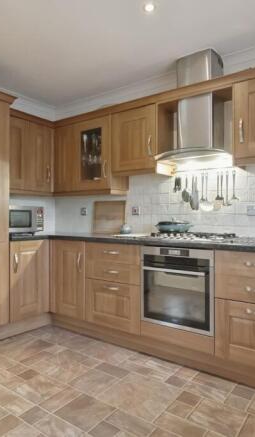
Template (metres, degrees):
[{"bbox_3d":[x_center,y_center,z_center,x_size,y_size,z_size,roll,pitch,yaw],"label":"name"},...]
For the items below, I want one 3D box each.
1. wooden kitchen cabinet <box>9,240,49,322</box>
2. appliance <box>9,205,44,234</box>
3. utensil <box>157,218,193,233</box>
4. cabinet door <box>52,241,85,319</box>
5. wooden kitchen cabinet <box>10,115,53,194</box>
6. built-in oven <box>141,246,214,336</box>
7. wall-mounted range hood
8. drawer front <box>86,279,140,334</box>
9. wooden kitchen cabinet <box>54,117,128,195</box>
[{"bbox_3d":[-0.923,0.578,2.764,0.025,0.725,0.410,0,0,37],"label":"wooden kitchen cabinet"},{"bbox_3d":[-1.165,0.032,3.000,0.360,0.285,0.460,0,0,37],"label":"appliance"},{"bbox_3d":[0.403,0.070,2.550,0.315,0.118,0.280,0,0,18],"label":"utensil"},{"bbox_3d":[-0.553,0.584,2.811,0.406,0.718,0.025,0,0,34],"label":"cabinet door"},{"bbox_3d":[-1.167,-0.648,3.142,0.340,0.760,0.620,0,0,37],"label":"wooden kitchen cabinet"},{"bbox_3d":[0.508,0.515,2.377,0.595,0.595,0.560,0,0,35],"label":"built-in oven"},{"bbox_3d":[0.561,-0.895,2.413,0.600,0.870,0.500,0,0,35],"label":"wall-mounted range hood"},{"bbox_3d":[-0.131,0.741,2.507,0.589,0.394,0.025,0,0,34],"label":"drawer front"},{"bbox_3d":[-0.422,-0.641,3.212,0.860,0.794,0.325,0,0,34],"label":"wooden kitchen cabinet"}]

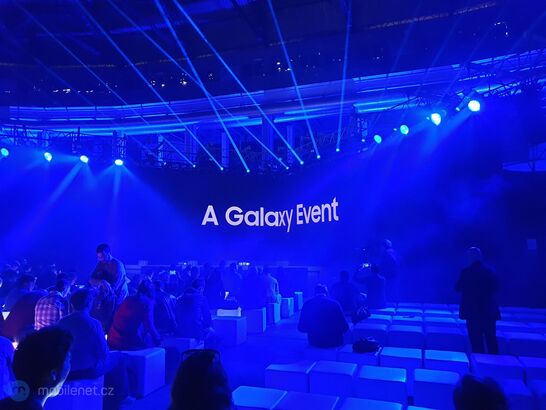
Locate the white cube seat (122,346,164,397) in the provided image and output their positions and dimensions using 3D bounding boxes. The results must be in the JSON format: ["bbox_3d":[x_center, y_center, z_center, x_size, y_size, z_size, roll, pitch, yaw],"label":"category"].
[{"bbox_3d":[-1.670,2.081,5.150,0.450,0.460,0.440,-3,-7,19],"label":"white cube seat"}]

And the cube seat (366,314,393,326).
[{"bbox_3d":[1.809,2.161,7.044,0.450,0.450,0.450,-3,-5,19],"label":"cube seat"}]

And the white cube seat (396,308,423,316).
[{"bbox_3d":[2.562,2.203,7.673,0.450,0.450,0.450,-3,-5,19],"label":"white cube seat"}]

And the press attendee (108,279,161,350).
[{"bbox_3d":[-1.812,1.694,5.517,0.600,1.330,0.720,-3,-6,22],"label":"press attendee"}]

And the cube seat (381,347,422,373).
[{"bbox_3d":[1.560,2.036,4.976,0.450,0.460,0.440,-3,-7,19],"label":"cube seat"}]

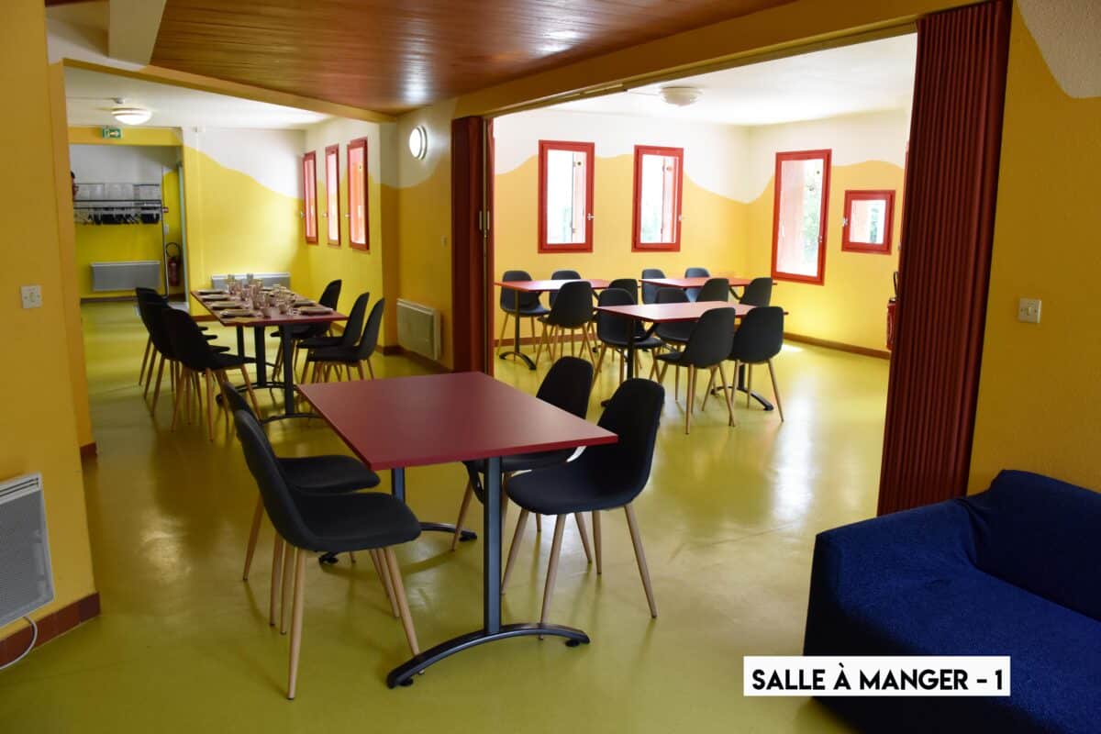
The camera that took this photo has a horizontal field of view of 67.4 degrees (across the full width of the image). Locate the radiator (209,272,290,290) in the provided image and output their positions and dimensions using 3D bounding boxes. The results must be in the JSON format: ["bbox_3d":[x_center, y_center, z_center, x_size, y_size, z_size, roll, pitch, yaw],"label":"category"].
[{"bbox_3d":[-3.920,-1.002,10.862,1.000,0.450,0.090,-5,12,-28],"label":"radiator"}]

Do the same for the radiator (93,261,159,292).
[{"bbox_3d":[-6.636,-1.421,12.943,0.980,0.445,0.100,-4,12,-24],"label":"radiator"}]

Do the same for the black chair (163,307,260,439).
[{"bbox_3d":[-2.236,0.009,5.469,0.440,0.850,0.520,8,13,32],"label":"black chair"}]

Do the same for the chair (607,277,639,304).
[{"bbox_3d":[0.578,-0.431,8.038,0.440,0.850,0.520,-5,12,-28],"label":"chair"}]

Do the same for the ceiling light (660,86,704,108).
[{"bbox_3d":[1.139,-2.329,7.162,0.380,0.150,0.380,1,11,0],"label":"ceiling light"}]

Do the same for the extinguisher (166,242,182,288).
[{"bbox_3d":[-6.149,-1.664,13.469,0.235,0.730,0.200,-5,12,-28],"label":"extinguisher"}]

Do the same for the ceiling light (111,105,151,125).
[{"bbox_3d":[-4.519,-2.715,8.889,0.420,0.160,0.420,-5,12,-28],"label":"ceiling light"}]

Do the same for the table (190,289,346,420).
[{"bbox_3d":[-2.260,-0.136,6.406,0.800,0.740,2.370,-5,12,-28],"label":"table"}]

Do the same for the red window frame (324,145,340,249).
[{"bbox_3d":[-2.572,-2.010,9.748,0.080,1.180,0.660,-5,12,-28],"label":"red window frame"}]

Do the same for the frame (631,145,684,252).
[{"bbox_3d":[1.297,-1.998,9.875,0.710,1.245,0.090,-5,12,-28],"label":"frame"}]

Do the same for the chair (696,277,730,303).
[{"bbox_3d":[1.532,-0.482,8.383,0.440,0.850,0.520,-5,12,-29],"label":"chair"}]

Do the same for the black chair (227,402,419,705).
[{"bbox_3d":[-0.695,0.531,2.625,0.555,0.855,0.450,-4,11,-24],"label":"black chair"}]

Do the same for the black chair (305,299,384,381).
[{"bbox_3d":[-1.446,-0.060,5.849,0.555,0.855,0.450,-4,11,-23],"label":"black chair"}]

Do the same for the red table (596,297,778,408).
[{"bbox_3d":[1.055,-0.057,6.313,1.200,0.760,0.800,-5,12,-28],"label":"red table"}]

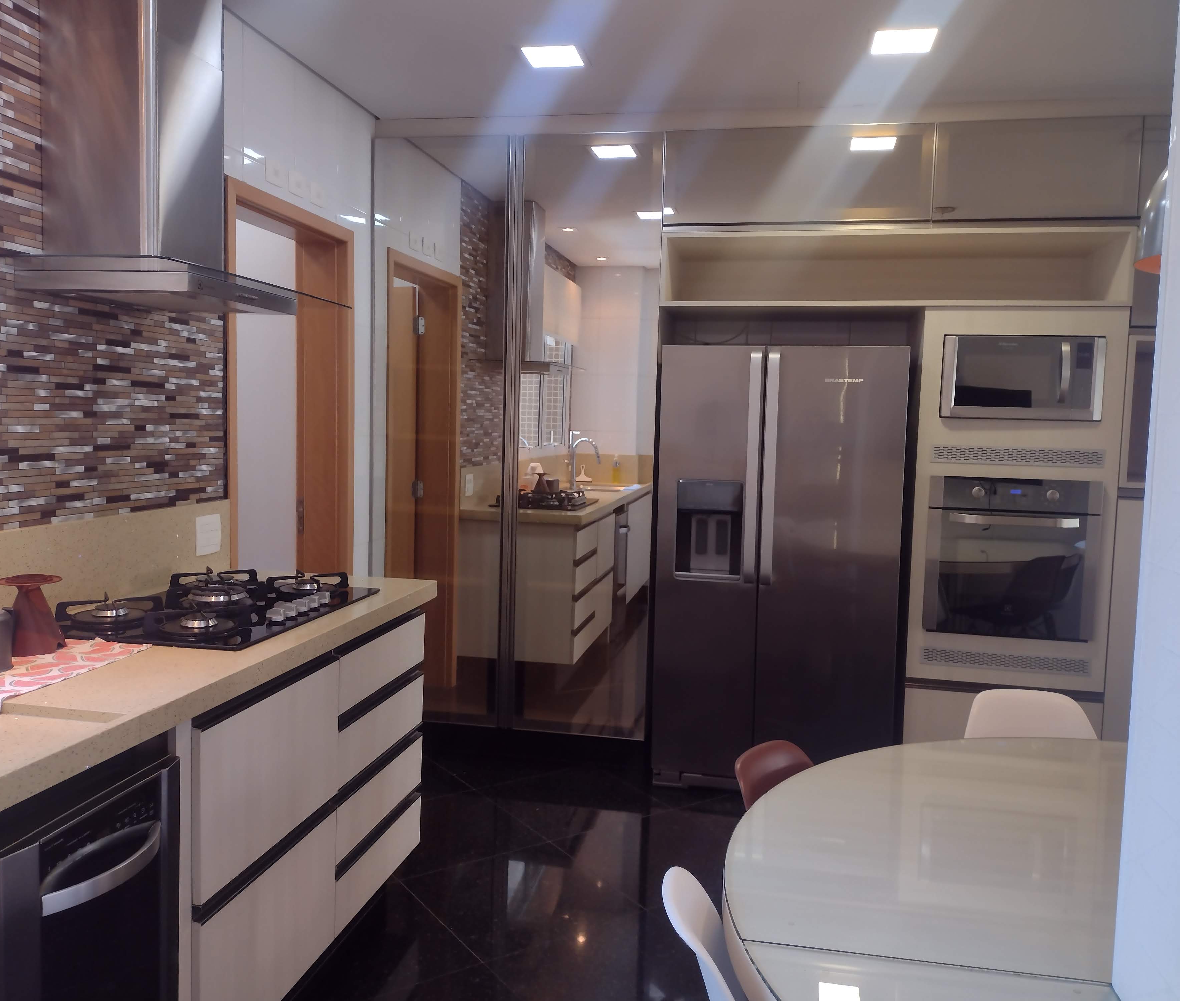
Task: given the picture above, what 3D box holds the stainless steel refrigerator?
[{"bbox_3d":[0.757,0.264,4.198,0.893,1.709,0.730,2,5,11],"label":"stainless steel refrigerator"}]

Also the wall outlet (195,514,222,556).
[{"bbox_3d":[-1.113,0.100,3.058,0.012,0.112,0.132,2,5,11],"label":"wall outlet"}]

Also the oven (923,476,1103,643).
[{"bbox_3d":[1.596,0.195,4.067,0.600,0.586,0.560,2,5,11],"label":"oven"}]

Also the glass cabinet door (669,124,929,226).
[{"bbox_3d":[0.772,-1.216,3.898,0.992,0.351,0.022,2,5,11],"label":"glass cabinet door"}]

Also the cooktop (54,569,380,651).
[{"bbox_3d":[-0.906,0.245,2.573,0.509,0.053,0.775,2,5,11],"label":"cooktop"}]

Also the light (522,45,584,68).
[{"bbox_3d":[-0.122,-1.456,3.406,0.190,0.020,0.203,2,5,11],"label":"light"}]

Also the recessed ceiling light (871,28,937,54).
[{"bbox_3d":[0.963,-1.413,3.200,0.192,0.020,0.203,2,5,11],"label":"recessed ceiling light"}]

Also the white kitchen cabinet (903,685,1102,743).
[{"bbox_3d":[1.594,0.848,4.182,0.701,0.324,0.570,2,5,11],"label":"white kitchen cabinet"}]

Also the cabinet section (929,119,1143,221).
[{"bbox_3d":[1.675,-1.219,4.041,0.714,0.362,0.530,2,5,11],"label":"cabinet section"}]

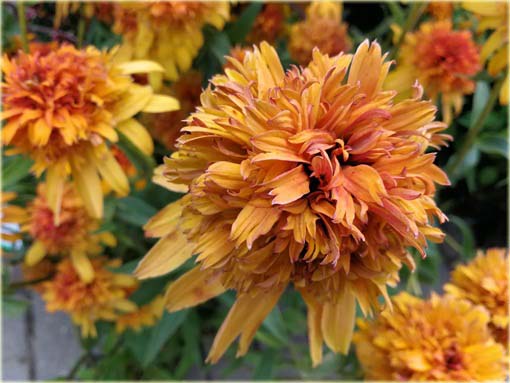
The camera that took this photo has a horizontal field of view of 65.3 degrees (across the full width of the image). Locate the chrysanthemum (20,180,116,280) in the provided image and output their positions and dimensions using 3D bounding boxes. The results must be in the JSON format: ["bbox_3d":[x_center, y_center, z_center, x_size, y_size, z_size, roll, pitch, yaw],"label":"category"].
[{"bbox_3d":[-0.177,0.039,0.380,0.088,0.078,0.066,11,30,19],"label":"chrysanthemum"}]

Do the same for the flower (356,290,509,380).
[{"bbox_3d":[0.114,0.104,0.260,0.098,0.078,0.075,-5,29,-9],"label":"flower"}]

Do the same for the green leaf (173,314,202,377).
[{"bbox_3d":[-0.075,0.174,0.450,0.030,0.068,0.030,0,28,0],"label":"green leaf"}]

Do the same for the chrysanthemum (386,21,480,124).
[{"bbox_3d":[0.189,-0.127,0.420,0.093,0.092,0.070,-6,29,-11],"label":"chrysanthemum"}]

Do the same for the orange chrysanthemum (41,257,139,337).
[{"bbox_3d":[-0.166,0.105,0.400,0.095,0.068,0.068,9,30,16],"label":"orange chrysanthemum"}]

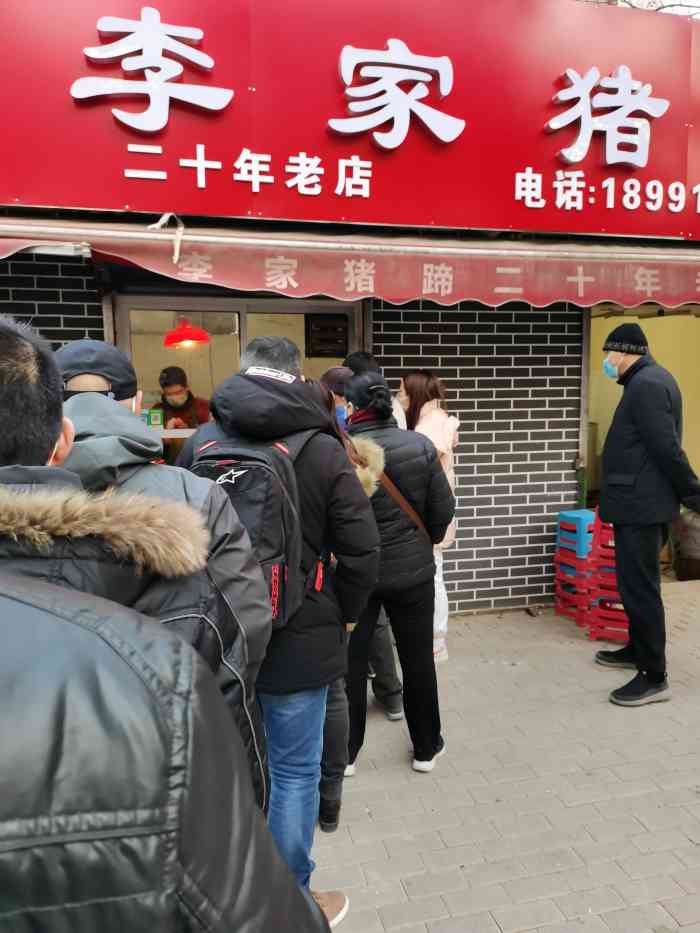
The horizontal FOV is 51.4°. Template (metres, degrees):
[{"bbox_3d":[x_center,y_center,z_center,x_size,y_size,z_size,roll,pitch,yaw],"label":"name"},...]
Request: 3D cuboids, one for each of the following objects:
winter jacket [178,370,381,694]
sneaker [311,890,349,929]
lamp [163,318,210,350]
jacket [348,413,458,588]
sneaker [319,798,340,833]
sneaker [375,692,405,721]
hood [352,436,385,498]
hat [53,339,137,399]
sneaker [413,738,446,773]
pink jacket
[{"bbox_3d":[-0.194,0.165,2.000,0.550,0.840,0.390,0,6,8],"label":"winter jacket"},{"bbox_3d":[-0.107,1.225,2.017,0.105,0.110,0.285,4,8,38],"label":"sneaker"},{"bbox_3d":[-1.053,-0.862,4.700,0.300,0.200,0.300,-9,6,1],"label":"lamp"},{"bbox_3d":[0.149,0.140,2.900,0.530,0.670,0.360,-1,6,0],"label":"jacket"},{"bbox_3d":[-0.069,1.164,2.567,0.090,0.110,0.245,0,6,2],"label":"sneaker"},{"bbox_3d":[0.176,1.071,3.397,0.100,0.110,0.270,-2,6,-12],"label":"sneaker"},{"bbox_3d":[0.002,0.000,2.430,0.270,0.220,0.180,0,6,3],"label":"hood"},{"bbox_3d":[-0.556,-0.216,1.615,0.180,0.140,0.270,-1,-1,-6],"label":"hat"},{"bbox_3d":[0.337,1.125,2.937,0.092,0.100,0.245,2,7,25],"label":"sneaker"},{"bbox_3d":[0.435,0.044,4.030,0.360,0.800,0.420,1,7,18],"label":"pink jacket"}]

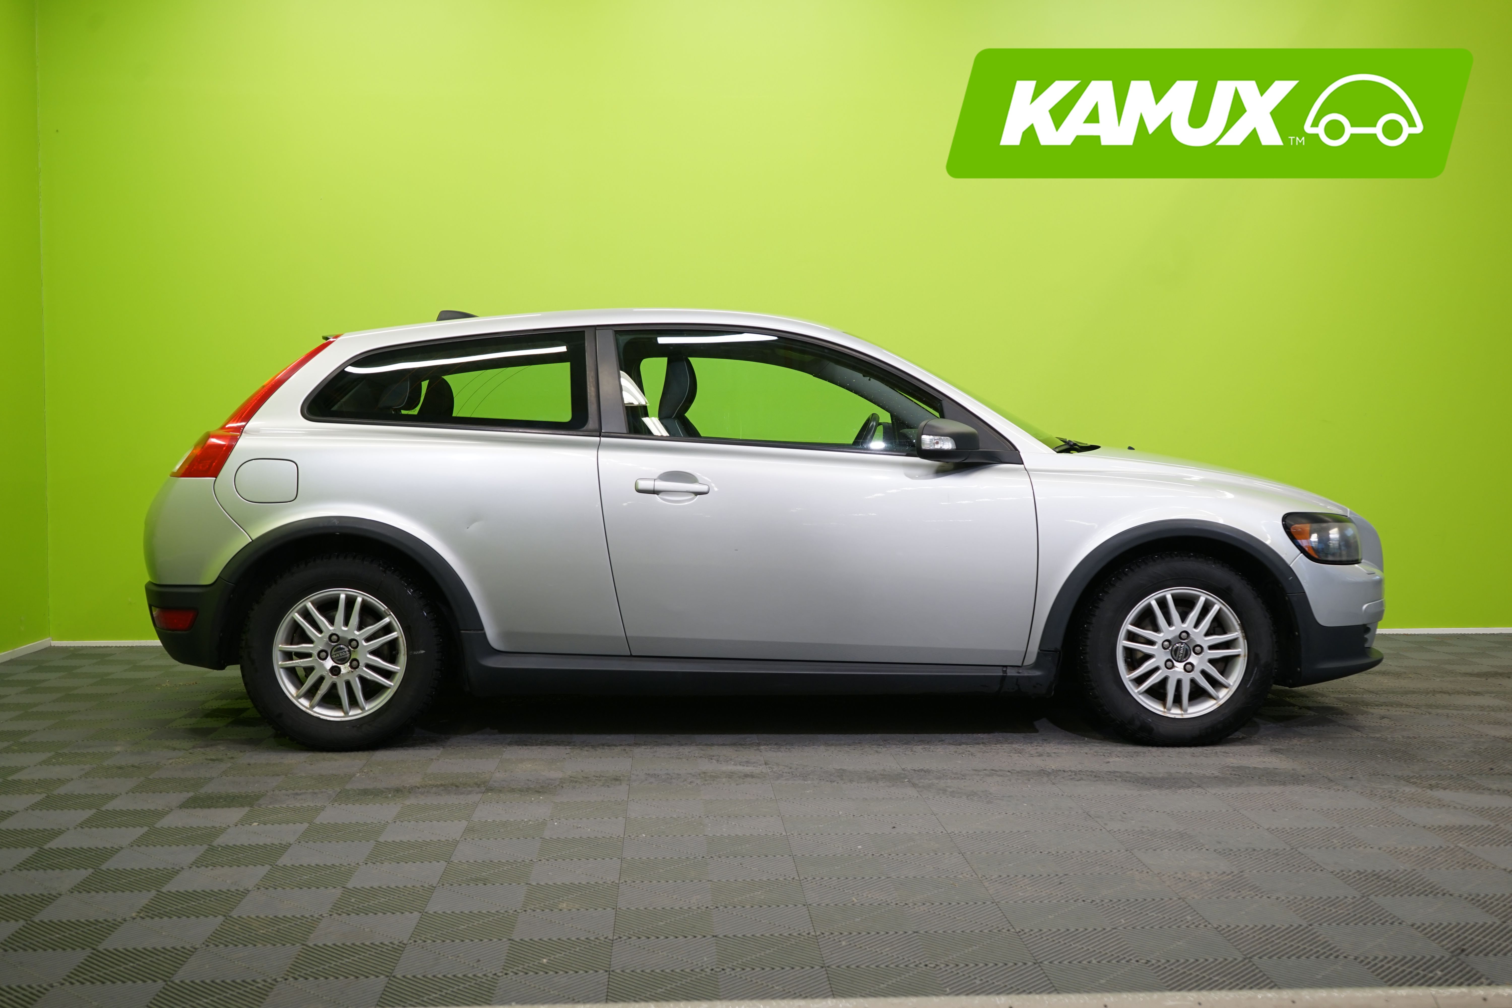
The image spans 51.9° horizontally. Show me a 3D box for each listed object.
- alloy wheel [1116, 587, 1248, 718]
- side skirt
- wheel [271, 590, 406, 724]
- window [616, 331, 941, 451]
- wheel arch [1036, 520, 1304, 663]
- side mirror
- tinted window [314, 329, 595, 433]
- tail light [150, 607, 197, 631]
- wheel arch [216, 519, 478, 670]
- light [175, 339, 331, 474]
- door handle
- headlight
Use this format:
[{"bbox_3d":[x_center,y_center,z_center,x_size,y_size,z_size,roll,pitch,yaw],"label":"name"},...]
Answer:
[{"bbox_3d":[1.343,0.466,4.983,0.418,0.418,0.175,0,3,-1],"label":"alloy wheel"},{"bbox_3d":[0.012,0.502,4.915,1.865,0.213,0.120,0,3,-1],"label":"side skirt"},{"bbox_3d":[-1.297,0.467,4.924,0.418,0.418,0.175,0,3,-1],"label":"wheel"},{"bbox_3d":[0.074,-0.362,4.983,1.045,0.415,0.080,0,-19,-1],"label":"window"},{"bbox_3d":[1.297,0.273,4.913,0.850,0.450,0.120,0,3,-1],"label":"wheel arch"},{"bbox_3d":[0.587,-0.197,4.787,0.190,0.140,0.215,0,3,-1],"label":"side mirror"},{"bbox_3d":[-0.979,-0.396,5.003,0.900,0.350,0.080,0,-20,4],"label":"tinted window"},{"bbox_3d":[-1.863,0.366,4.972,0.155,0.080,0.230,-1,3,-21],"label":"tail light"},{"bbox_3d":[-1.270,0.274,4.856,0.838,0.472,0.120,0,3,-1],"label":"wheel arch"},{"bbox_3d":[-1.633,-0.307,4.978,0.500,0.450,0.270,0,3,-1],"label":"light"},{"bbox_3d":[-0.259,-0.054,4.831,0.235,0.056,0.050,0,3,-1],"label":"door handle"},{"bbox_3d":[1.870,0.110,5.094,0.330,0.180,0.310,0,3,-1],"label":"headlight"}]

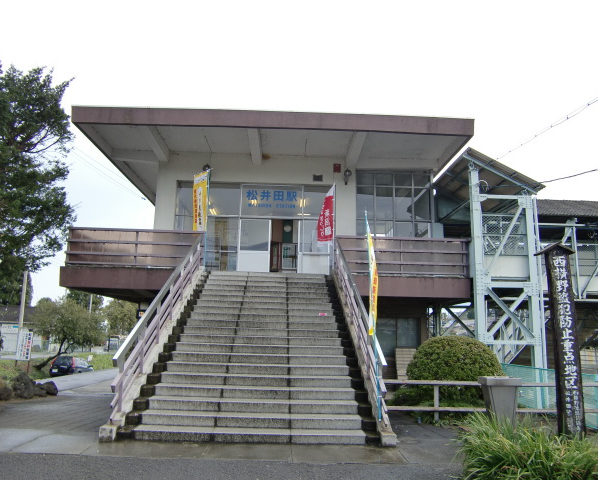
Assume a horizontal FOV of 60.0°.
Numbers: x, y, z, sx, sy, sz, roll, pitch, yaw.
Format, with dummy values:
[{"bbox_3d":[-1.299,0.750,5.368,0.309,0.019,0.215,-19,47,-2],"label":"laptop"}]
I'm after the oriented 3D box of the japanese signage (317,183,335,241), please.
[{"bbox_3d":[0.778,-0.707,14.642,0.560,1.740,0.130,-3,-11,26],"label":"japanese signage"}]

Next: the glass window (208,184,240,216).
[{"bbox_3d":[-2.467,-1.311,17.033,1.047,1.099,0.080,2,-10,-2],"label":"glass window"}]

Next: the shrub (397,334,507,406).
[{"bbox_3d":[3.341,2.861,11.137,2.200,1.631,2.100,2,-11,-2],"label":"shrub"}]

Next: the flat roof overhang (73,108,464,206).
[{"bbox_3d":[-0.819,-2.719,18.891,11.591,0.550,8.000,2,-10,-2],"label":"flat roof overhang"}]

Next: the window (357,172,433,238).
[{"bbox_3d":[3.192,-1.086,17.210,2.552,2.440,0.100,2,-10,-2],"label":"window"}]

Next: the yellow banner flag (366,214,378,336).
[{"bbox_3d":[1.132,0.586,8.086,0.160,1.850,0.500,-7,-12,21],"label":"yellow banner flag"}]

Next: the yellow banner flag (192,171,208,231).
[{"bbox_3d":[-2.869,-0.999,14.981,0.100,1.820,0.620,12,-15,-42],"label":"yellow banner flag"}]

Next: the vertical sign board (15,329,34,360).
[{"bbox_3d":[-12.976,5.007,24.500,0.677,1.368,0.070,2,-10,-3],"label":"vertical sign board"}]

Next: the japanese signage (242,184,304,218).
[{"bbox_3d":[-0.909,-1.310,17.359,2.110,1.109,0.100,2,-11,-2],"label":"japanese signage"}]

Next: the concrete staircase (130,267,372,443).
[{"bbox_3d":[-0.762,1.869,10.770,3.670,3.260,7.111,2,-11,-2],"label":"concrete staircase"}]

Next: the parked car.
[{"bbox_3d":[-16.500,9.200,38.000,1.700,1.500,4.250,2,-10,-4],"label":"parked car"}]

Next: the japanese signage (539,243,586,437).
[{"bbox_3d":[4.307,1.573,8.376,0.570,3.124,0.300,-1,-11,11],"label":"japanese signage"}]

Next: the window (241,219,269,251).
[{"bbox_3d":[-1.453,-0.166,16.874,0.981,1.060,0.080,2,-10,-2],"label":"window"}]

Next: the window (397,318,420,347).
[{"bbox_3d":[3.551,3.035,16.865,0.690,0.978,0.100,2,-10,-2],"label":"window"}]

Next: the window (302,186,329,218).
[{"bbox_3d":[0.687,-1.255,17.408,1.072,1.043,0.100,2,-11,-2],"label":"window"}]

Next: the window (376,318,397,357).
[{"bbox_3d":[2.818,3.171,16.814,0.736,1.229,0.100,2,-10,-2],"label":"window"}]

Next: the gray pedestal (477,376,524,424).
[{"bbox_3d":[2.928,2.432,7.546,0.500,0.780,0.420,2,-10,-2],"label":"gray pedestal"}]

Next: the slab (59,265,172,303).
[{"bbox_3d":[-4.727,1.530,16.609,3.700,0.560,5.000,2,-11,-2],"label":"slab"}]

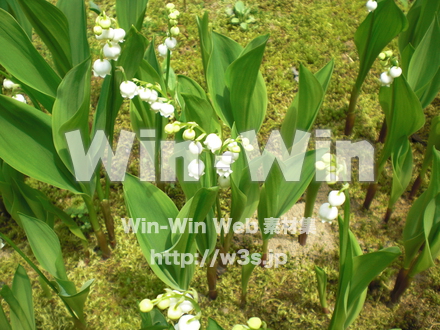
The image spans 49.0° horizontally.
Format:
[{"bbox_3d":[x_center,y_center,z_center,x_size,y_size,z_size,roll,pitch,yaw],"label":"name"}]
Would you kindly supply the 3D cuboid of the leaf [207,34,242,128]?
[{"bbox_3d":[0.004,-0.070,0.395,0.036,0.095,0.020,-8,40,-1],"label":"leaf"}]

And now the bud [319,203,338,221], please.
[{"bbox_3d":[0.064,0.028,0.285,0.011,0.011,0.011,10,38,13],"label":"bud"}]

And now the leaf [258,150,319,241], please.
[{"bbox_3d":[0.048,0.025,0.362,0.037,0.082,0.026,11,38,-9],"label":"leaf"}]

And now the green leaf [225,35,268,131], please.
[{"bbox_3d":[0.022,-0.071,0.435,0.038,0.098,0.024,4,38,-3],"label":"green leaf"}]

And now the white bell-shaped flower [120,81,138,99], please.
[{"bbox_3d":[-0.046,-0.038,0.245,0.009,0.009,0.009,-7,36,0],"label":"white bell-shaped flower"}]

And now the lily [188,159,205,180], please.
[{"bbox_3d":[-0.014,0.003,0.300,0.010,0.011,0.010,0,38,0],"label":"lily"}]

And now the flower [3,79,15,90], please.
[{"bbox_3d":[-0.131,-0.050,0.300,0.008,0.007,0.007,-17,41,-20],"label":"flower"}]

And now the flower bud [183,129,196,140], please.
[{"bbox_3d":[-0.018,-0.018,0.292,0.008,0.007,0.008,0,38,0],"label":"flower bud"}]

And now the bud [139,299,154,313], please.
[{"bbox_3d":[-0.031,0.060,0.205,0.006,0.006,0.006,-9,39,-11],"label":"bud"}]

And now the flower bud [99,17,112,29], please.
[{"bbox_3d":[-0.073,-0.091,0.310,0.007,0.008,0.007,0,40,0],"label":"flower bud"}]

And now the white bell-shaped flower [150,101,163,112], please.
[{"bbox_3d":[-0.041,-0.038,0.315,0.009,0.009,0.009,0,40,0],"label":"white bell-shaped flower"}]

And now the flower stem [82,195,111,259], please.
[{"bbox_3d":[-0.101,0.051,0.400,0.013,0.080,0.012,0,40,0],"label":"flower stem"}]

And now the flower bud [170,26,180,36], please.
[{"bbox_3d":[-0.029,-0.088,0.318,0.006,0.006,0.006,-3,38,-4],"label":"flower bud"}]

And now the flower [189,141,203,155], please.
[{"bbox_3d":[-0.015,-0.011,0.295,0.008,0.008,0.008,0,38,0],"label":"flower"}]

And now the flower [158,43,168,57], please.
[{"bbox_3d":[-0.038,-0.077,0.322,0.007,0.008,0.007,-4,38,-6],"label":"flower"}]

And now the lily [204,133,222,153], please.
[{"bbox_3d":[-0.004,-0.014,0.300,0.011,0.011,0.011,7,39,-5],"label":"lily"}]

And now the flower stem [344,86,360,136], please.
[{"bbox_3d":[0.121,-0.048,0.436,0.006,0.052,0.006,12,39,14],"label":"flower stem"}]

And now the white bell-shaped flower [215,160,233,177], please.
[{"bbox_3d":[0.002,0.002,0.308,0.011,0.009,0.011,0,38,0],"label":"white bell-shaped flower"}]

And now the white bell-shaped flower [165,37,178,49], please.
[{"bbox_3d":[-0.041,-0.102,0.405,0.010,0.009,0.010,-4,37,-5],"label":"white bell-shaped flower"}]

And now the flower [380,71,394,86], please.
[{"bbox_3d":[0.137,-0.070,0.395,0.010,0.011,0.010,13,39,17],"label":"flower"}]

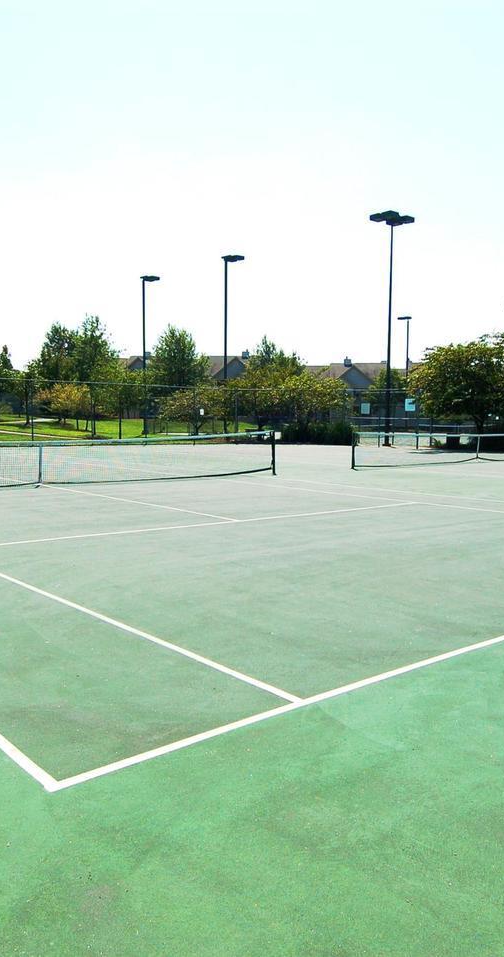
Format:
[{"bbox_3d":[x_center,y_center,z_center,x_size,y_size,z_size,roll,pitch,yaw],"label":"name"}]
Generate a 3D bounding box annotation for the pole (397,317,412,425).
[{"bbox_3d":[16.480,-11.254,78.233,1.231,12.515,1.180,-3,6,-39],"label":"pole"}]

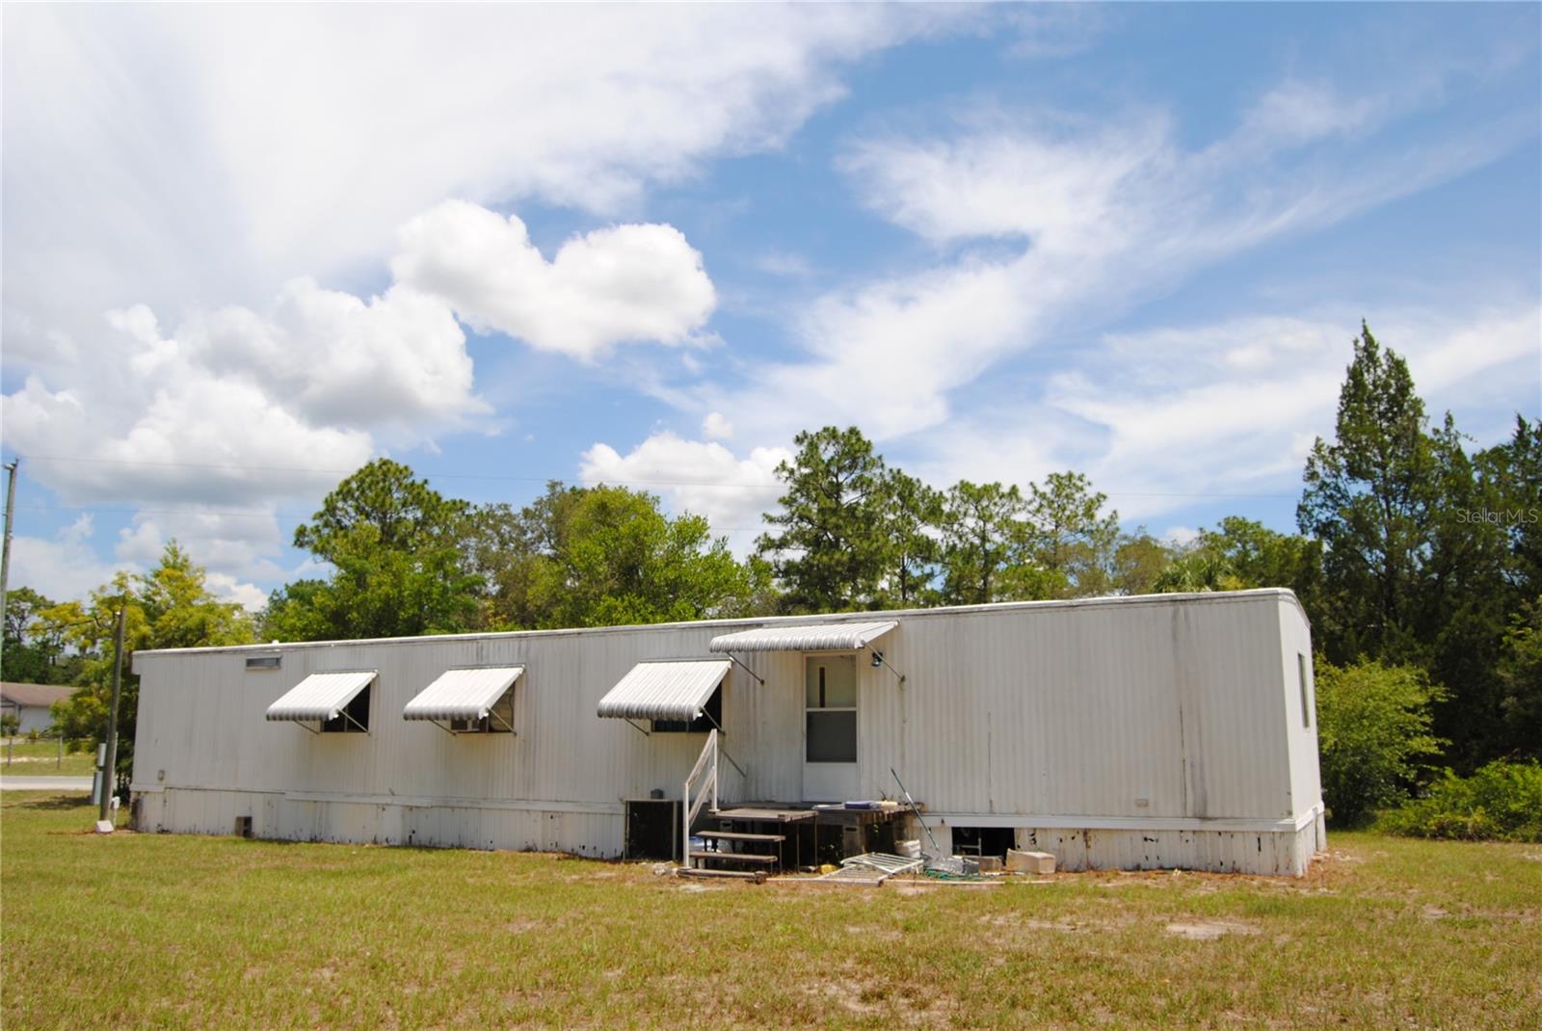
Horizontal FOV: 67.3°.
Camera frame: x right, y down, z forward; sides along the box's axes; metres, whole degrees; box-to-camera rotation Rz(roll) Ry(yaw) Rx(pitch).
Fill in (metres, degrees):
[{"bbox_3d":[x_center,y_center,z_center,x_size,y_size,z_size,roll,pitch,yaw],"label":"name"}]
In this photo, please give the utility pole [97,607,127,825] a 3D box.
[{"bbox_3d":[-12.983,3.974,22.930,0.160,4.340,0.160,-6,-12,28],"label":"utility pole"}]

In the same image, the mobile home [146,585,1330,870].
[{"bbox_3d":[-2.286,3.612,19.345,20.551,3.384,4.383,-6,-12,28],"label":"mobile home"}]

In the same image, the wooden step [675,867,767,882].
[{"bbox_3d":[-0.562,4.130,13.294,1.010,0.110,0.250,-6,-12,28],"label":"wooden step"}]

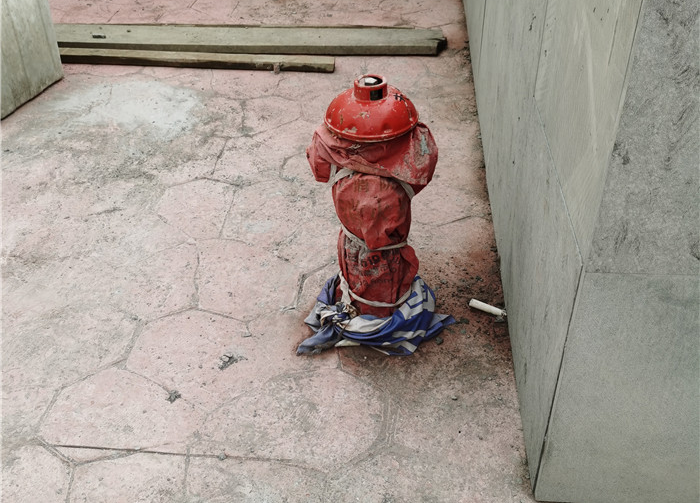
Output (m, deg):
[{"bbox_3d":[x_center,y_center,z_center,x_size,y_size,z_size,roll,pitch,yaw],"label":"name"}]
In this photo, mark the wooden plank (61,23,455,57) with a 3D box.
[{"bbox_3d":[-0.626,-1.015,3.491,2.150,0.050,0.225,3,37,6],"label":"wooden plank"}]

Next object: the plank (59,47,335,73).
[{"bbox_3d":[-0.835,-0.875,3.317,1.550,0.040,0.095,4,37,7],"label":"plank"}]

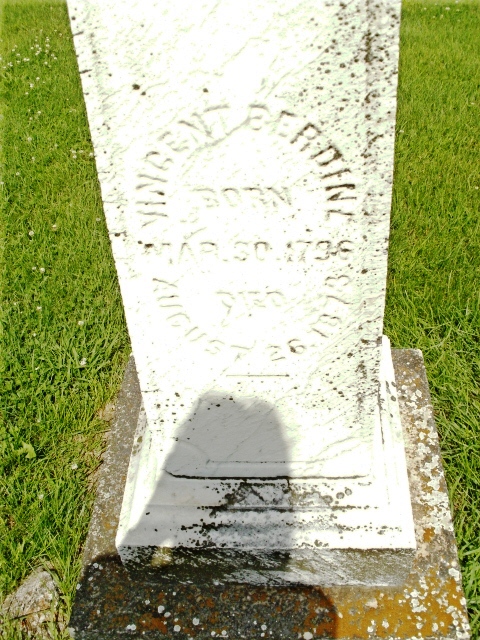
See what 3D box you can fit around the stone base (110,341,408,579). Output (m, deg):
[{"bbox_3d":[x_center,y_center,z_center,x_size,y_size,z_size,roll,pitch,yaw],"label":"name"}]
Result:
[{"bbox_3d":[0.059,0.250,1.395,0.540,0.265,0.506,-1,47,6],"label":"stone base"}]

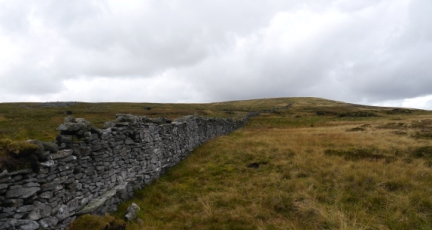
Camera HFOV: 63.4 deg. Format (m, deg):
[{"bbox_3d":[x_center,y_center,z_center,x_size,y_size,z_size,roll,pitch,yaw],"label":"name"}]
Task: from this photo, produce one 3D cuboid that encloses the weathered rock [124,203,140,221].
[{"bbox_3d":[-1.220,1.420,5.100,0.230,0.240,0.230,0,1,0],"label":"weathered rock"}]

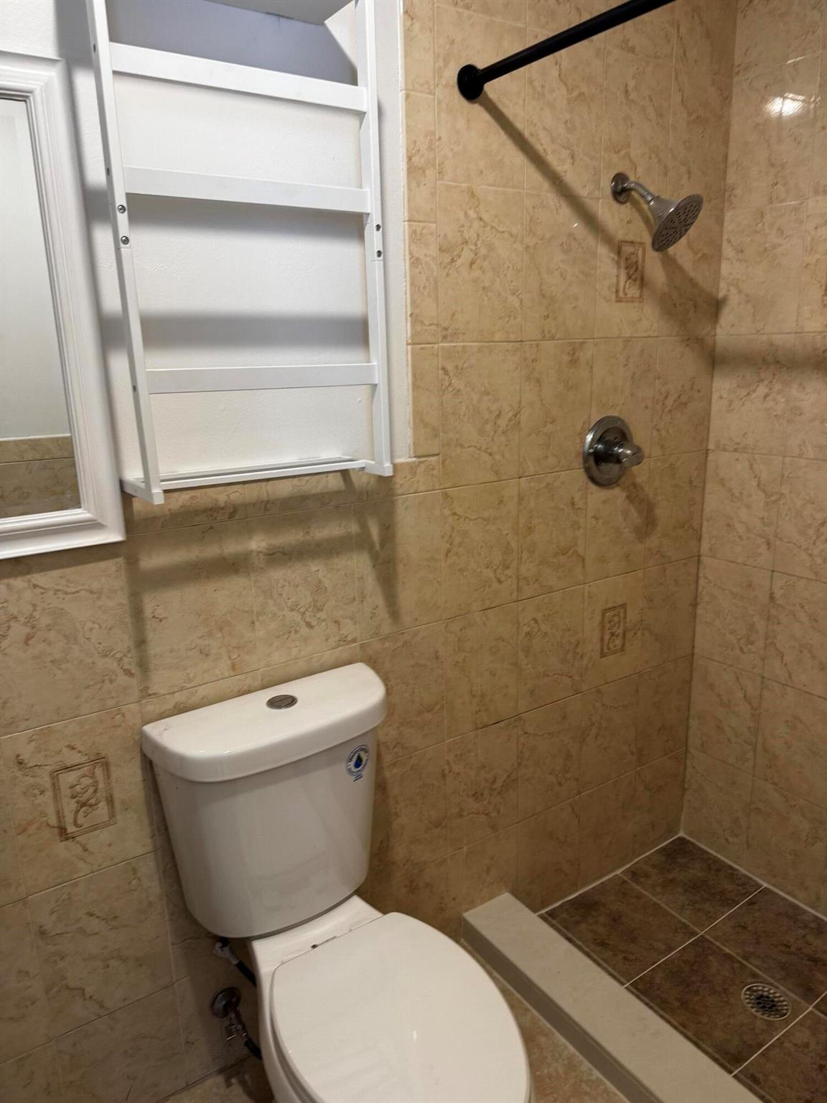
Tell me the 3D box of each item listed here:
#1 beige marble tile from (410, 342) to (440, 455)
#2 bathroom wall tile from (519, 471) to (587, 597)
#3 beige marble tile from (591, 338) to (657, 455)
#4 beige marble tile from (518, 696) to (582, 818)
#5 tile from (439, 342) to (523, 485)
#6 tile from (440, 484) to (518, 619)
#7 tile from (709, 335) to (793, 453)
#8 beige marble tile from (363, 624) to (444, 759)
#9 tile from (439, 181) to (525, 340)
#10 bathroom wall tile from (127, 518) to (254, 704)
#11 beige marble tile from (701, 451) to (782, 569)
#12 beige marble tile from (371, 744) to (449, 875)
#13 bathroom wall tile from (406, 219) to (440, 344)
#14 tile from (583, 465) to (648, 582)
[{"bbox_3d":[0.022,-0.316,1.602,0.074,0.228,0.010,-11,18,-32],"label":"beige marble tile"},{"bbox_3d":[0.350,-0.044,1.907,0.227,0.307,0.012,-11,17,-32],"label":"bathroom wall tile"},{"bbox_3d":[0.532,-0.382,1.951,0.227,0.307,0.012,-11,17,-32],"label":"beige marble tile"},{"bbox_3d":[0.365,0.552,2.050,0.224,0.304,0.010,-11,18,-32],"label":"beige marble tile"},{"bbox_3d":[0.147,-0.301,1.674,0.223,0.302,0.010,-11,17,-32],"label":"tile"},{"bbox_3d":[0.155,-0.007,1.751,0.223,0.302,0.010,-11,17,-32],"label":"tile"},{"bbox_3d":[0.893,-0.413,2.027,0.010,0.304,0.221,-11,18,-32],"label":"tile"},{"bbox_3d":[-0.021,0.330,1.741,0.227,0.307,0.012,-11,17,-32],"label":"beige marble tile"},{"bbox_3d":[0.143,-0.607,1.629,0.227,0.307,0.012,-11,17,-32],"label":"tile"},{"bbox_3d":[-0.411,0.105,1.411,0.224,0.304,0.010,-11,18,-32],"label":"bathroom wall tile"},{"bbox_3d":[0.893,-0.116,2.088,0.010,0.304,0.224,-11,17,-32],"label":"beige marble tile"},{"bbox_3d":[-0.013,0.630,1.819,0.227,0.307,0.012,-11,17,-32],"label":"beige marble tile"},{"bbox_3d":[0.017,-0.543,1.557,0.077,0.230,0.012,-11,17,-32],"label":"bathroom wall tile"},{"bbox_3d":[0.530,-0.080,1.987,0.223,0.302,0.010,-11,17,-32],"label":"tile"}]

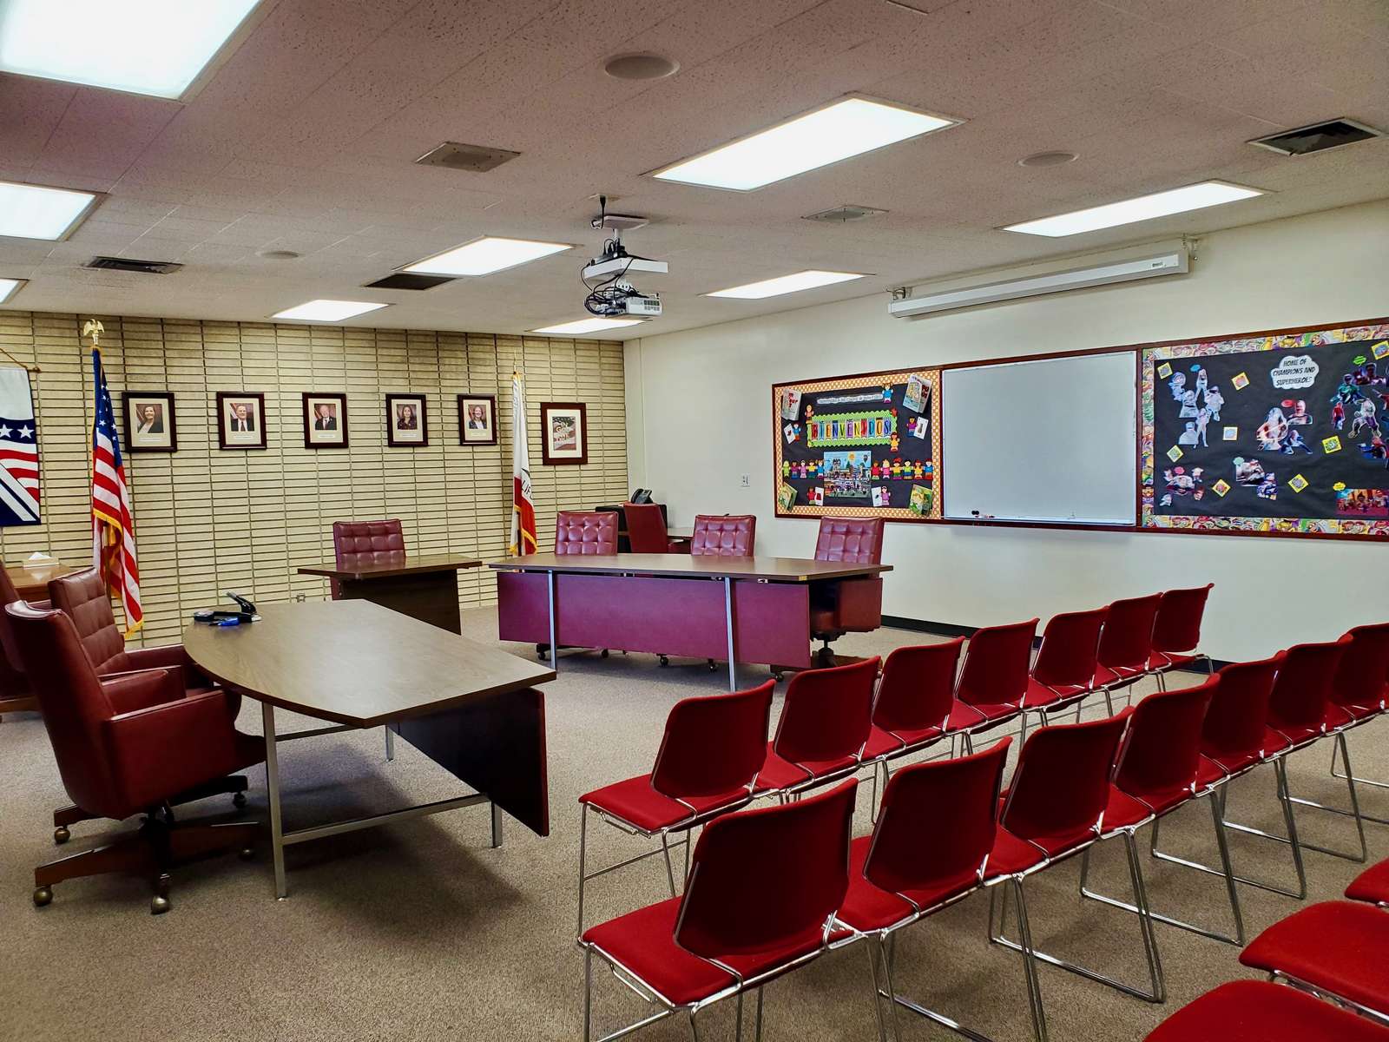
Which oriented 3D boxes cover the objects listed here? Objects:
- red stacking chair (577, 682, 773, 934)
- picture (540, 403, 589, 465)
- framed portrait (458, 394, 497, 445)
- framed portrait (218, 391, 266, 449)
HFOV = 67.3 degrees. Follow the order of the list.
[{"bbox_3d":[-0.050,0.871,3.145,0.480,0.775,0.530,-5,5,-40],"label":"red stacking chair"},{"bbox_3d":[-1.383,-0.920,11.080,0.543,0.646,0.030,-5,5,-38],"label":"picture"},{"bbox_3d":[-2.147,-0.997,10.342,0.390,0.490,0.030,-5,5,-37],"label":"framed portrait"},{"bbox_3d":[-3.900,-0.858,8.995,0.385,0.487,0.030,-5,5,-37],"label":"framed portrait"}]

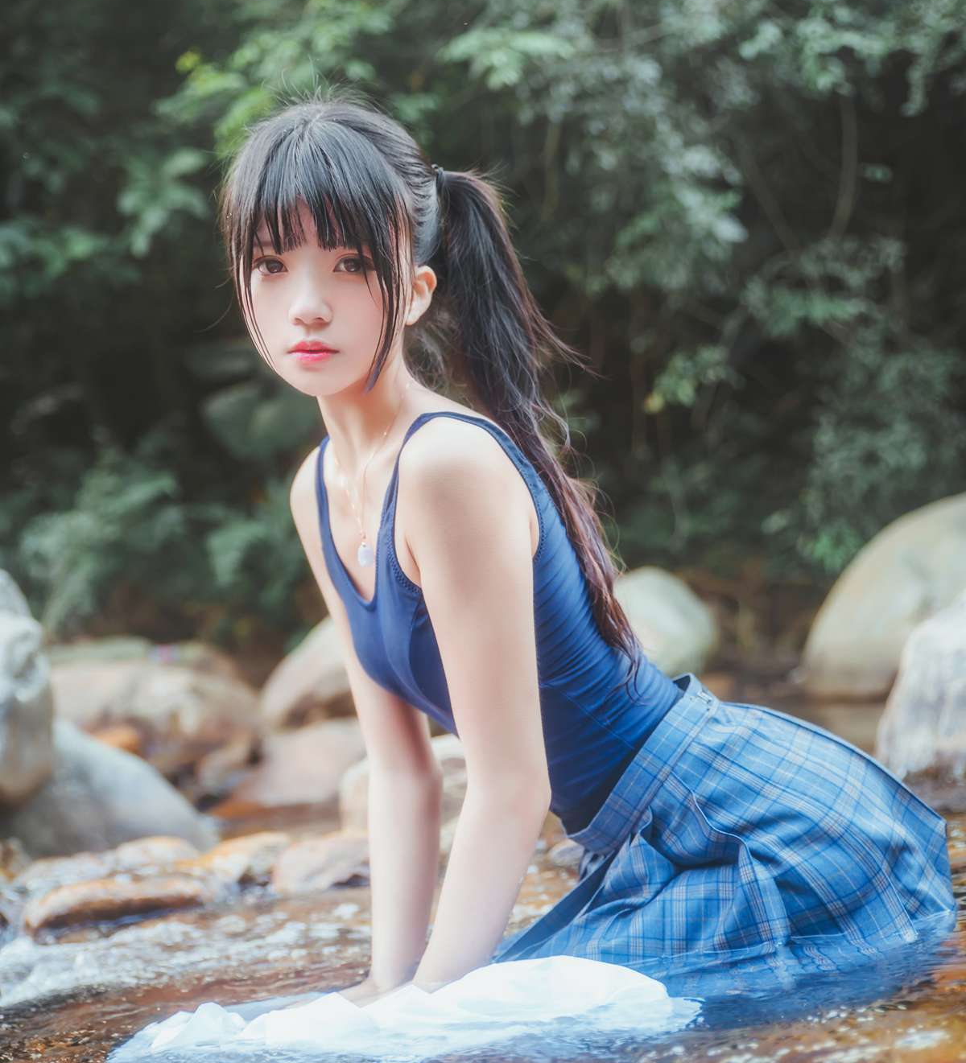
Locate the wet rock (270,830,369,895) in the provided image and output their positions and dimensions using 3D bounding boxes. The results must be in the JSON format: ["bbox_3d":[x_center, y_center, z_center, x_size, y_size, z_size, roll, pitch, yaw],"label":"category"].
[{"bbox_3d":[-0.158,0.350,2.080,0.135,0.065,0.105,0,3,0],"label":"wet rock"}]

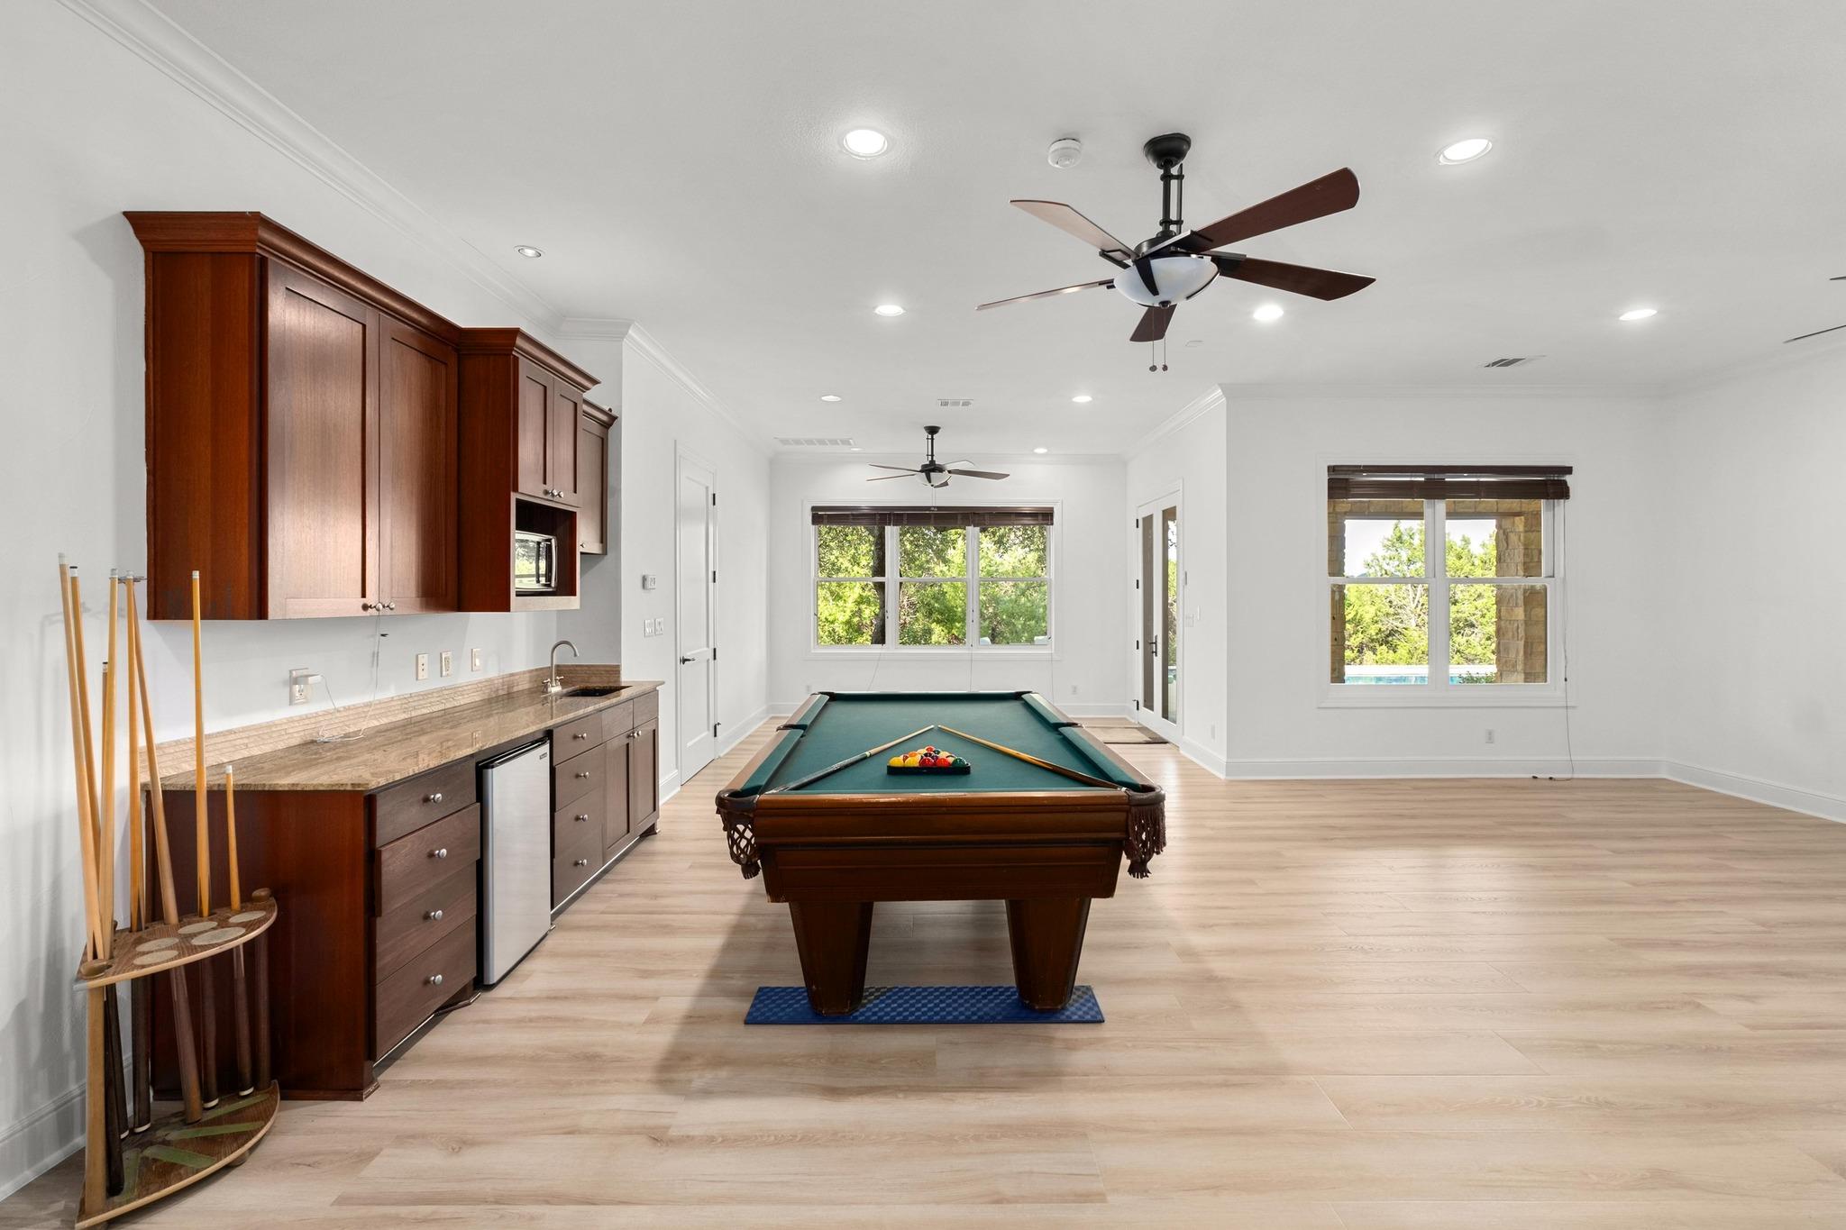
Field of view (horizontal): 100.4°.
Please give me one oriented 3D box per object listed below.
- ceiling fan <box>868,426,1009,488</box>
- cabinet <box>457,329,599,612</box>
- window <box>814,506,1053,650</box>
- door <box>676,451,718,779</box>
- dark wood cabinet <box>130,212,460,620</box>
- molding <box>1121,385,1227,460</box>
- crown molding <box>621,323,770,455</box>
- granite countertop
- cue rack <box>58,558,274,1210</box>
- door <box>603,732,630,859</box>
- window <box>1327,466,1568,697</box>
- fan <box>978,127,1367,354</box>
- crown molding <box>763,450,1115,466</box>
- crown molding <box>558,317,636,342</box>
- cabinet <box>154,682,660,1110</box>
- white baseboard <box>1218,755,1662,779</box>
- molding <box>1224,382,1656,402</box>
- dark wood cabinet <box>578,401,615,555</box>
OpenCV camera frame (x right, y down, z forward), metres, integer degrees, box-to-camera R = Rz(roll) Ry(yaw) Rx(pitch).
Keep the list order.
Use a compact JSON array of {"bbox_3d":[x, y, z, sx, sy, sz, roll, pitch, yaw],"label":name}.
[{"bbox_3d":[0.125,-1.519,7.385,1.420,0.587,1.470,0,2,0],"label":"ceiling fan"},{"bbox_3d":[-1.880,-0.578,3.371,0.610,1.116,0.752,0,2,0],"label":"cabinet"},{"bbox_3d":[0.130,-0.412,8.975,2.800,1.690,0.110,0,2,0],"label":"window"},{"bbox_3d":[-1.840,0.038,6.200,0.070,2.430,0.970,0,2,0],"label":"door"},{"bbox_3d":[-2.000,-0.556,2.586,0.370,1.119,0.958,0,2,0],"label":"dark wood cabinet"},{"bbox_3d":[2.308,-1.765,7.402,0.097,0.095,3.055,0,2,0],"label":"molding"},{"bbox_3d":[-1.742,-1.743,6.662,0.095,0.095,4.375,0,2,0],"label":"crown molding"},{"bbox_3d":[-1.872,0.449,3.370,0.650,0.025,2.435,0,2,0],"label":"granite countertop"},{"bbox_3d":[-1.930,0.640,1.930,0.410,1.500,0.480,0,2,7],"label":"cue rack"},{"bbox_3d":[-1.581,0.921,3.973,0.030,0.595,0.360,0,2,1],"label":"door"},{"bbox_3d":[4.040,-0.256,5.920,1.860,1.790,0.130,0,2,1],"label":"window"},{"bbox_3d":[0.865,-1.385,2.730,1.390,0.590,1.390,0,2,0],"label":"fan"},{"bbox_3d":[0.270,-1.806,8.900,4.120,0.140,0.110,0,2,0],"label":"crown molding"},{"bbox_3d":[-1.930,-1.679,4.522,0.480,0.095,0.095,0,2,0],"label":"crown molding"},{"bbox_3d":[-1.885,0.901,3.385,0.620,0.888,2.400,0,2,0],"label":"cabinet"},{"bbox_3d":[4.040,1.197,5.966,3.400,0.150,0.022,0,2,0],"label":"white baseboard"},{"bbox_3d":[4.005,-1.721,5.923,3.490,0.095,0.095,0,2,0],"label":"molding"},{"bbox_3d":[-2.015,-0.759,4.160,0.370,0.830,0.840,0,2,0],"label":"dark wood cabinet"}]

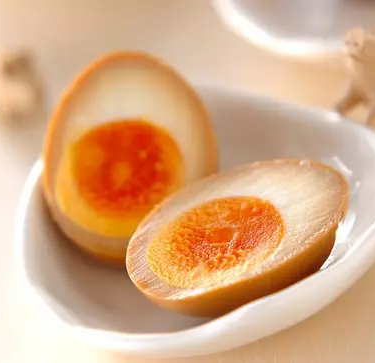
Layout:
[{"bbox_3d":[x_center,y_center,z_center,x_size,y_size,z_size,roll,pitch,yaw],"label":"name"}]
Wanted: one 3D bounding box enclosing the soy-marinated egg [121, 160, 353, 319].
[{"bbox_3d":[0.014,0.018,0.518,0.057,0.021,0.043,-29,36,-13],"label":"soy-marinated egg"}]

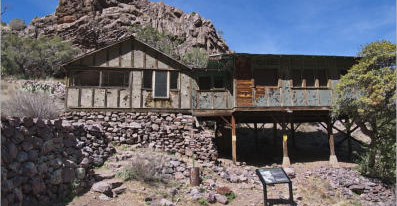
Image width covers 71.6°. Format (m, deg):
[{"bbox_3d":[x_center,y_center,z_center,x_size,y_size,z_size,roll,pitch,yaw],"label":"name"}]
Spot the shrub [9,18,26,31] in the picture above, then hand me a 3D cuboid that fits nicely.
[{"bbox_3d":[-26.299,-11.406,40.000,2.600,1.700,2.400,1,-6,0],"label":"shrub"}]

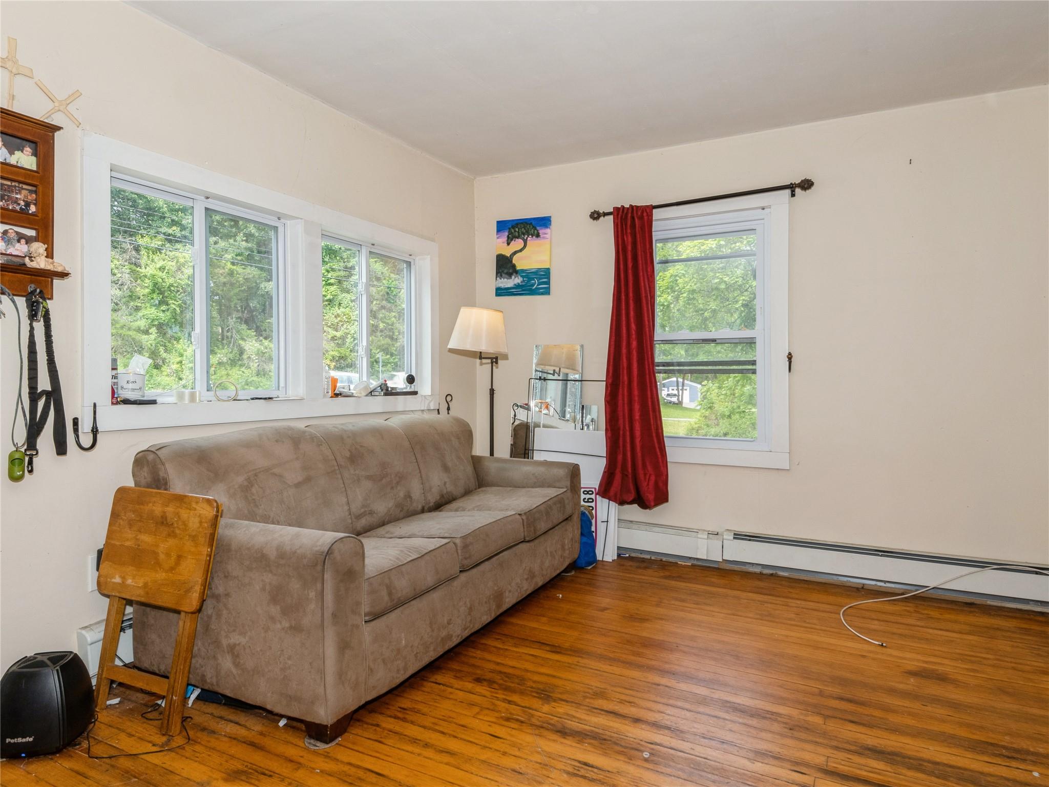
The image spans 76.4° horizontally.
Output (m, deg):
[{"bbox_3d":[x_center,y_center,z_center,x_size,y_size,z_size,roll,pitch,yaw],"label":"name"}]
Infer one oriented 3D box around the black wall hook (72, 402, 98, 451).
[{"bbox_3d":[-1.493,0.113,2.280,0.131,0.165,0.026,1,1,28],"label":"black wall hook"}]

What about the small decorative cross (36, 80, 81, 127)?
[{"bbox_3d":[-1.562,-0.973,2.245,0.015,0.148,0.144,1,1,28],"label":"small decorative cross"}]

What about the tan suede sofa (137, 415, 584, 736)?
[{"bbox_3d":[-0.517,0.568,3.031,0.886,0.852,2.074,1,1,25],"label":"tan suede sofa"}]

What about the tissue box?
[{"bbox_3d":[-1.508,-0.033,2.555,0.090,0.100,0.095,1,1,43],"label":"tissue box"}]

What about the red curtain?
[{"bbox_3d":[0.642,-0.215,3.986,0.439,1.808,0.150,1,1,28],"label":"red curtain"}]

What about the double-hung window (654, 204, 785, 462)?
[{"bbox_3d":[1.043,-0.342,3.884,0.941,1.505,0.100,1,1,28],"label":"double-hung window"}]

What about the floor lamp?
[{"bbox_3d":[-0.230,0.234,3.969,0.366,1.489,0.449,1,1,28],"label":"floor lamp"}]

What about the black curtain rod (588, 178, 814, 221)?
[{"bbox_3d":[0.967,-1.089,3.819,1.270,0.089,0.100,1,1,28],"label":"black curtain rod"}]

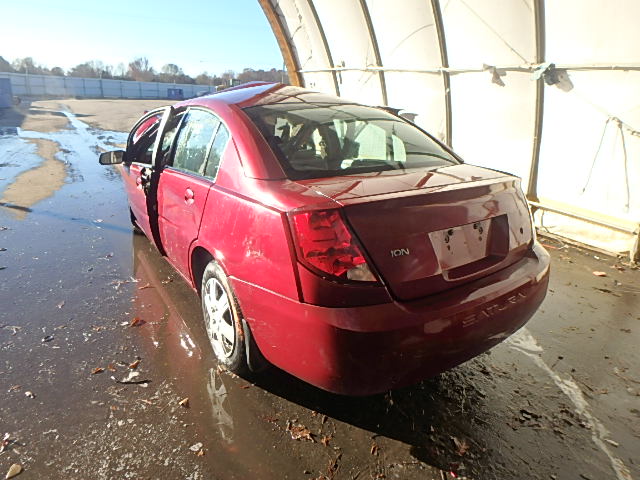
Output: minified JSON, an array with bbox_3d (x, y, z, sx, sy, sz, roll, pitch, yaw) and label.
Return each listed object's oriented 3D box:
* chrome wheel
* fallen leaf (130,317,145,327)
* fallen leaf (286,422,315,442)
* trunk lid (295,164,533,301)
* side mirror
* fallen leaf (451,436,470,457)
[{"bbox_3d":[-0.498,0.410,2.175,0.170,0.445,0.445,-11,24,-32],"label":"chrome wheel"},{"bbox_3d":[-1.199,0.540,2.574,0.095,0.030,0.116,-4,21,-15],"label":"fallen leaf"},{"bbox_3d":[-0.086,0.872,1.769,0.137,0.030,0.099,4,20,6],"label":"fallen leaf"},{"bbox_3d":[0.513,-0.097,1.810,1.190,0.390,0.630,-11,24,-32],"label":"trunk lid"},{"bbox_3d":[-1.734,-0.685,3.225,0.200,0.120,0.115,-8,22,-24],"label":"side mirror"},{"bbox_3d":[0.630,0.913,1.721,0.071,0.025,0.106,2,20,2],"label":"fallen leaf"}]

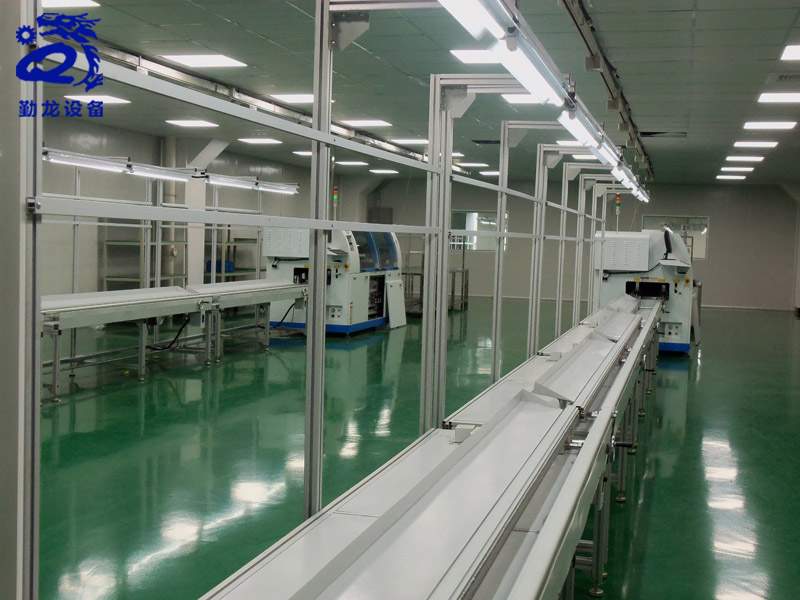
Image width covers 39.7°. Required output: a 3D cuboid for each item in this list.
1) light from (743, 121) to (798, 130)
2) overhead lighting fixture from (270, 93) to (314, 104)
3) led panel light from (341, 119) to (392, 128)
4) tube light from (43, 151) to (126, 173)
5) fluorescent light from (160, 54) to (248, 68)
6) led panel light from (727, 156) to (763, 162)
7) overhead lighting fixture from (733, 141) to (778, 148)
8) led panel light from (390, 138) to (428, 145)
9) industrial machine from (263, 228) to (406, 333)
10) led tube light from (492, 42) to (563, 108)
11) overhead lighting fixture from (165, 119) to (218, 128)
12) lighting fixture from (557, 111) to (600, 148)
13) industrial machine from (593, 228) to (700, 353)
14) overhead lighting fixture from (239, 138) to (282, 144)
[{"bbox_3d":[4.241,-2.018,12.724,0.590,0.060,0.590,2,3,14],"label":"light"},{"bbox_3d":[-0.996,-2.091,11.433,0.575,0.050,0.575,3,3,14],"label":"overhead lighting fixture"},{"bbox_3d":[-0.401,-2.217,13.848,0.590,0.060,0.590,2,3,14],"label":"led panel light"},{"bbox_3d":[-2.523,-1.097,8.931,0.100,0.070,1.230,2,3,14],"label":"tube light"},{"bbox_3d":[-1.599,-1.997,9.169,0.590,0.060,0.590,2,3,14],"label":"fluorescent light"},{"bbox_3d":[5.426,-2.228,17.419,0.575,0.050,0.575,3,3,14],"label":"led panel light"},{"bbox_3d":[4.839,-2.129,15.088,0.590,0.060,0.590,2,3,14],"label":"overhead lighting fixture"},{"bbox_3d":[0.204,-2.332,16.265,0.590,0.060,0.590,2,3,14],"label":"led panel light"},{"bbox_3d":[-0.939,-0.380,16.673,1.260,1.570,2.900,3,3,14],"label":"industrial machine"},{"bbox_3d":[0.418,-0.705,3.413,0.100,0.070,1.230,2,3,14],"label":"led tube light"},{"bbox_3d":[-2.683,-2.313,14.444,0.575,0.050,0.575,3,3,14],"label":"overhead lighting fixture"},{"bbox_3d":[0.757,-0.711,4.587,0.090,0.070,1.240,3,3,14],"label":"lighting fixture"},{"bbox_3d":[3.438,-0.174,15.438,1.240,1.570,2.900,3,3,14],"label":"industrial machine"},{"bbox_3d":[-2.090,-2.429,16.838,0.575,0.050,0.575,3,3,14],"label":"overhead lighting fixture"}]

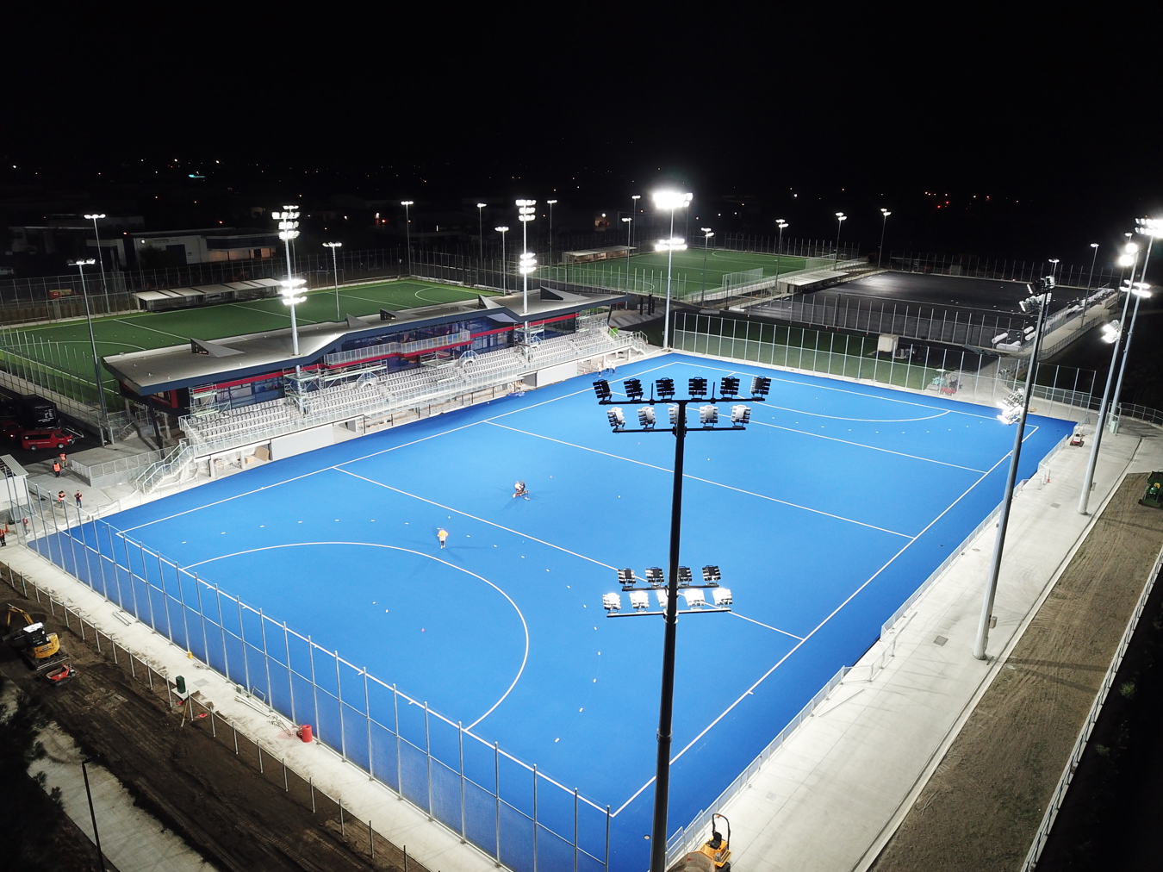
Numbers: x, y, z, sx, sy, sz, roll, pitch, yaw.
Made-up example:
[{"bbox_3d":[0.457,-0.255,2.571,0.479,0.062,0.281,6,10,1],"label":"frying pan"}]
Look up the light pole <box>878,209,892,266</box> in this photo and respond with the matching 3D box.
[{"bbox_3d":[93.145,-60.801,269.689,2.000,18.100,3.200,15,22,36],"label":"light pole"}]

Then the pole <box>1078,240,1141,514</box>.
[{"bbox_3d":[49.678,-4.993,82.365,1.400,25.900,5.500,15,22,36],"label":"pole"}]

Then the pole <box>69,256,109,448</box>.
[{"bbox_3d":[-55.239,-10.486,98.714,1.000,18.300,3.100,15,22,36],"label":"pole"}]

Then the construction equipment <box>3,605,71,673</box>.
[{"bbox_3d":[-38.147,13.609,60.501,6.200,2.900,2.000,15,22,36],"label":"construction equipment"}]

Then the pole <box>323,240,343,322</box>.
[{"bbox_3d":[-34.252,-17.954,123.197,1.000,18.300,3.100,15,22,36],"label":"pole"}]

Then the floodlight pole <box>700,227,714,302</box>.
[{"bbox_3d":[26.956,-36.551,190.510,1.600,17.200,2.700,15,22,36],"label":"floodlight pole"}]

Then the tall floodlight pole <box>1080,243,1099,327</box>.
[{"bbox_3d":[104.148,-30.641,178.718,1.200,17.200,2.600,15,22,36],"label":"tall floodlight pole"}]

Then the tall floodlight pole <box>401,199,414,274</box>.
[{"bbox_3d":[-43.521,-49.564,220.964,1.000,18.300,3.200,15,22,36],"label":"tall floodlight pole"}]

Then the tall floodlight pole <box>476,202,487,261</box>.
[{"bbox_3d":[-26.915,-53.809,237.172,1.000,17.400,3.200,15,22,36],"label":"tall floodlight pole"}]

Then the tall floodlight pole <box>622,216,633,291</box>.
[{"bbox_3d":[9.294,-34.800,177.736,1.000,18.300,3.100,15,22,36],"label":"tall floodlight pole"}]

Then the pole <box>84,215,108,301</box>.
[{"bbox_3d":[-89.244,-31.844,162.537,1.000,18.200,4.300,15,22,36],"label":"pole"}]

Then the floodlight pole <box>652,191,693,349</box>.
[{"bbox_3d":[15.329,-28.138,151.705,5.800,26.500,1.300,2,18,5],"label":"floodlight pole"}]

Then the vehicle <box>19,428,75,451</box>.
[{"bbox_3d":[-58.870,0.276,96.440,4.700,2.000,1.700,-5,19,-18],"label":"vehicle"}]

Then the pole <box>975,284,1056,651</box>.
[{"bbox_3d":[27.882,2.851,57.221,1.400,25.900,5.500,15,22,36],"label":"pole"}]

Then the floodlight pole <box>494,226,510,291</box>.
[{"bbox_3d":[-13.103,-26.644,149.799,1.000,18.100,3.300,15,22,36],"label":"floodlight pole"}]

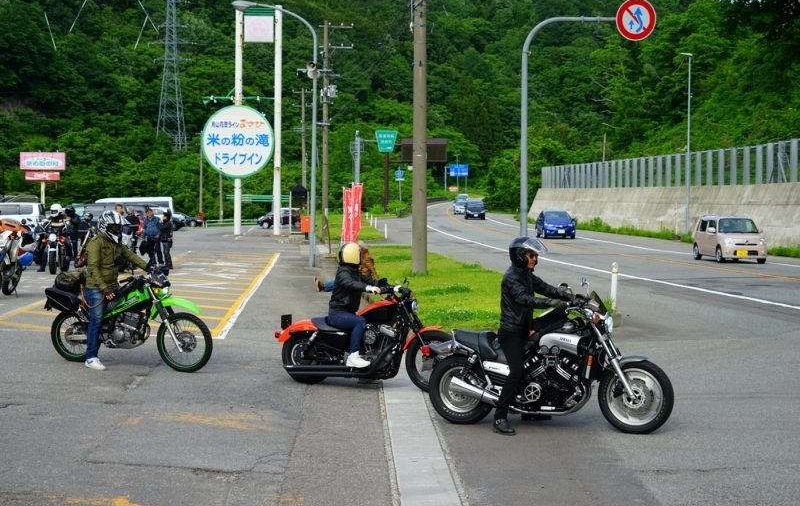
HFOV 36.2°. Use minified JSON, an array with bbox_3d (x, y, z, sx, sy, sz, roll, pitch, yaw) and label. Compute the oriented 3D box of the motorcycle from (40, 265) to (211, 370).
[{"bbox_3d":[-3.092,0.670,13.944,2.070,1.270,0.820,1,2,14],"label":"motorcycle"}]

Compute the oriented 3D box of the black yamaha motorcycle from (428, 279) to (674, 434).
[{"bbox_3d":[1.308,0.932,10.996,2.300,1.300,0.820,1,2,19],"label":"black yamaha motorcycle"}]

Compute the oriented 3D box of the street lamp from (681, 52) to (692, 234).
[{"bbox_3d":[15.977,-6.062,68.000,0.650,10.180,0.300,0,2,-5],"label":"street lamp"}]

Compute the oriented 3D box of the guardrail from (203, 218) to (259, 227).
[{"bbox_3d":[-12.542,-2.233,91.000,4.300,0.650,0.120,0,2,-3],"label":"guardrail"}]

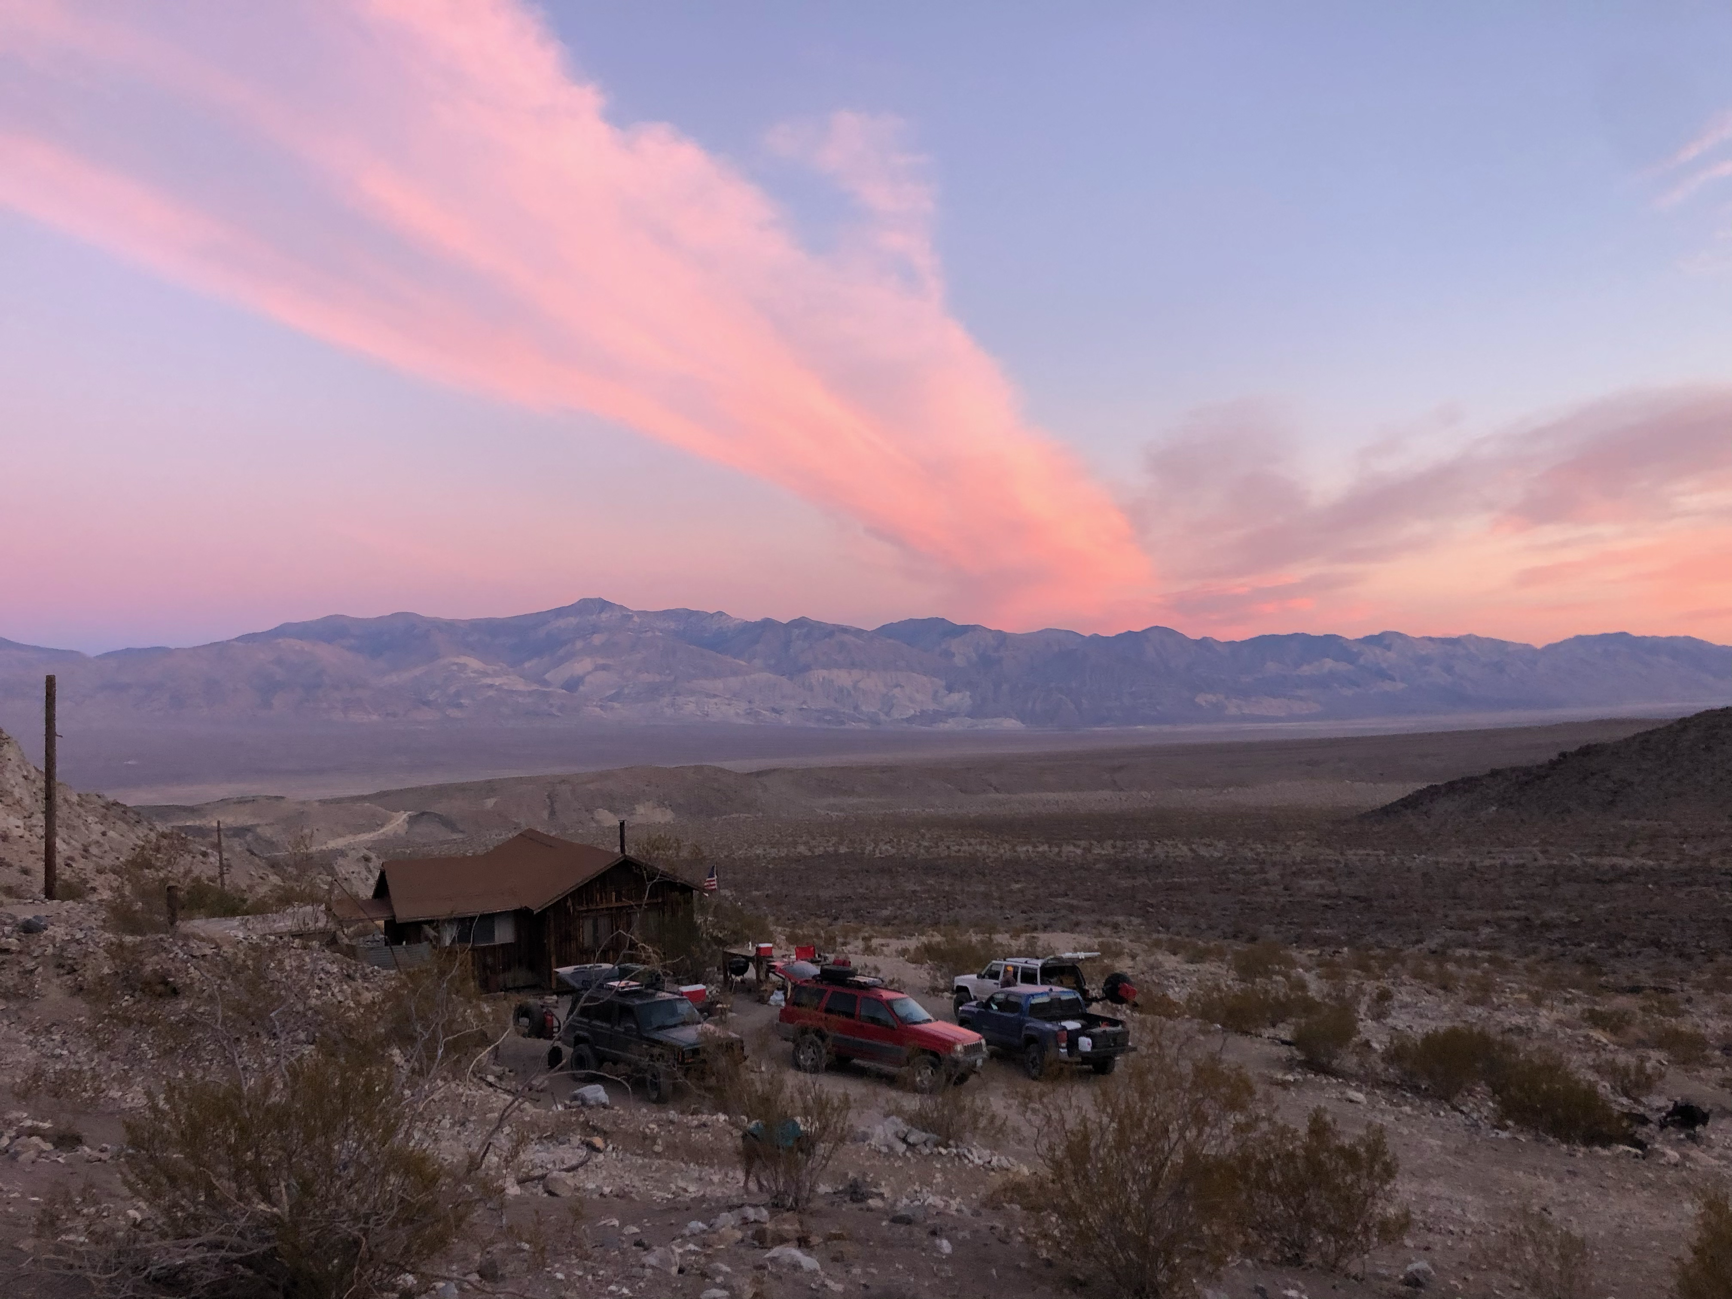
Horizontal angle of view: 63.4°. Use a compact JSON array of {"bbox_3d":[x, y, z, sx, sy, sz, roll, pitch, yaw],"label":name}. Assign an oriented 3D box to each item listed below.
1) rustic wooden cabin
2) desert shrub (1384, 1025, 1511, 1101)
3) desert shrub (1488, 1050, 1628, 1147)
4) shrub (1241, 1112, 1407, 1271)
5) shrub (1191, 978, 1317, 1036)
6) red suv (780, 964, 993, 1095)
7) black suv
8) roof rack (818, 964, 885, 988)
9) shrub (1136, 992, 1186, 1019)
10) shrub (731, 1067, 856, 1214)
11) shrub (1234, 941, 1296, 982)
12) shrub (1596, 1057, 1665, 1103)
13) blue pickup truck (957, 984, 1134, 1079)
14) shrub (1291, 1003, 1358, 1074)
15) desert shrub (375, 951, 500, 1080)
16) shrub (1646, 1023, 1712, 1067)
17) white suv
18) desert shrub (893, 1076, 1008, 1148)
[{"bbox_3d":[-11.398,8.334,45.694,9.076,3.855,9.280,1,-2,-31],"label":"rustic wooden cabin"},{"bbox_3d":[12.859,9.147,31.000,2.670,1.590,2.140,0,-2,0],"label":"desert shrub"},{"bbox_3d":[13.338,8.525,27.027,2.650,1.700,2.100,-1,-2,26],"label":"desert shrub"},{"bbox_3d":[5.262,6.129,16.029,1.850,1.820,1.750,-1,-2,18],"label":"shrub"},{"bbox_3d":[10.661,9.849,38.822,3.400,1.400,2.200,0,-2,15],"label":"shrub"},{"bbox_3d":[0.360,8.149,29.816,4.520,1.930,1.820,0,-8,29],"label":"red suv"},{"bbox_3d":[-4.167,7.569,27.263,1.820,1.820,4.300,5,-7,-43],"label":"black suv"},{"bbox_3d":[-0.340,7.171,30.385,1.250,0.340,1.080,0,-8,29],"label":"roof rack"},{"bbox_3d":[8.610,10.358,40.812,1.500,0.800,1.300,0,-2,12],"label":"shrub"},{"bbox_3d":[-0.672,4.539,13.000,1.050,1.260,1.000,0,-2,0],"label":"shrub"},{"bbox_3d":[14.481,11.329,51.000,2.200,1.450,1.980,0,-2,0],"label":"shrub"},{"bbox_3d":[16.916,9.506,31.000,1.450,0.970,1.310,0,-2,0],"label":"shrub"},{"bbox_3d":[4.070,8.849,32.714,1.950,1.800,5.600,2,-7,-23],"label":"blue pickup truck"},{"bbox_3d":[11.247,9.387,34.325,1.570,1.600,1.500,-1,-2,18],"label":"shrub"},{"bbox_3d":[-8.692,7.319,28.339,2.450,2.500,2.300,1,-2,-17],"label":"desert shrub"},{"bbox_3d":[21.361,10.369,36.818,1.700,1.120,1.500,-1,-2,30],"label":"shrub"},{"bbox_3d":[4.169,9.378,38.879,1.820,1.900,4.350,3,-7,-32],"label":"white suv"},{"bbox_3d":[1.328,7.256,22.000,1.700,1.090,1.440,0,-2,0],"label":"desert shrub"}]

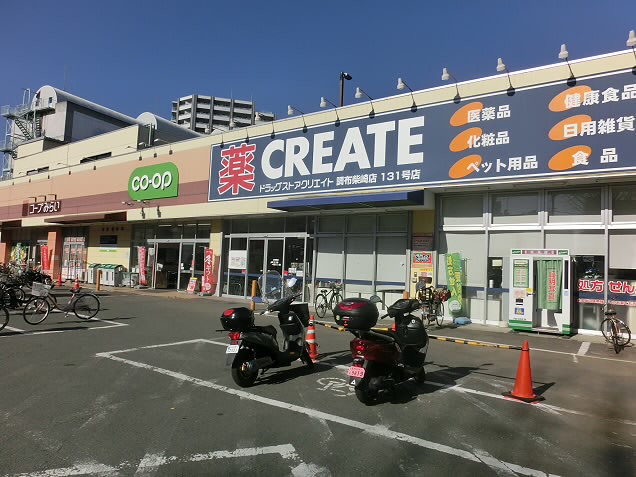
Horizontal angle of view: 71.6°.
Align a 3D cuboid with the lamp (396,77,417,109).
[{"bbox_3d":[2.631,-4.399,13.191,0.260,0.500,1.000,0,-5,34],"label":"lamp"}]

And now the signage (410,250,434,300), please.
[{"bbox_3d":[3.215,1.123,13.569,0.750,1.520,0.060,0,-4,34],"label":"signage"}]

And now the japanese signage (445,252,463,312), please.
[{"bbox_3d":[3.895,1.265,12.676,0.530,1.750,0.120,0,-4,34],"label":"japanese signage"}]

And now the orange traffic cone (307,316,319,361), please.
[{"bbox_3d":[-0.078,1.548,6.833,0.230,0.720,0.230,2,-3,0],"label":"orange traffic cone"}]

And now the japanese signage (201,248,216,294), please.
[{"bbox_3d":[-4.654,1.416,18.681,0.580,1.920,0.200,0,-5,34],"label":"japanese signage"}]

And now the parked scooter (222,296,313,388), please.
[{"bbox_3d":[-0.478,1.188,5.637,0.660,1.180,1.750,0,-5,34],"label":"parked scooter"}]

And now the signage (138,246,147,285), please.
[{"bbox_3d":[-8.342,1.331,20.962,0.550,1.780,0.080,0,-4,34],"label":"signage"}]

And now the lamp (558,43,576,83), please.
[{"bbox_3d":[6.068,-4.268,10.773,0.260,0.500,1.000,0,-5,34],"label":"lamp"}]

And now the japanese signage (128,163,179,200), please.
[{"bbox_3d":[-7.515,-2.596,20.085,3.550,1.700,0.180,0,-4,34],"label":"japanese signage"}]

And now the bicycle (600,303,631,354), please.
[{"bbox_3d":[6.128,1.798,9.029,0.560,0.960,1.660,0,-5,34],"label":"bicycle"}]

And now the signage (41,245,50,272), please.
[{"bbox_3d":[-16.375,1.202,26.500,0.550,1.650,0.060,5,-4,-35],"label":"signage"}]

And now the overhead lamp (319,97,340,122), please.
[{"bbox_3d":[0.370,-4.090,14.356,0.220,0.620,1.150,0,-4,34],"label":"overhead lamp"}]

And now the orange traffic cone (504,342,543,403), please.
[{"bbox_3d":[2.432,1.525,5.199,0.380,0.680,0.380,0,-5,34],"label":"orange traffic cone"}]

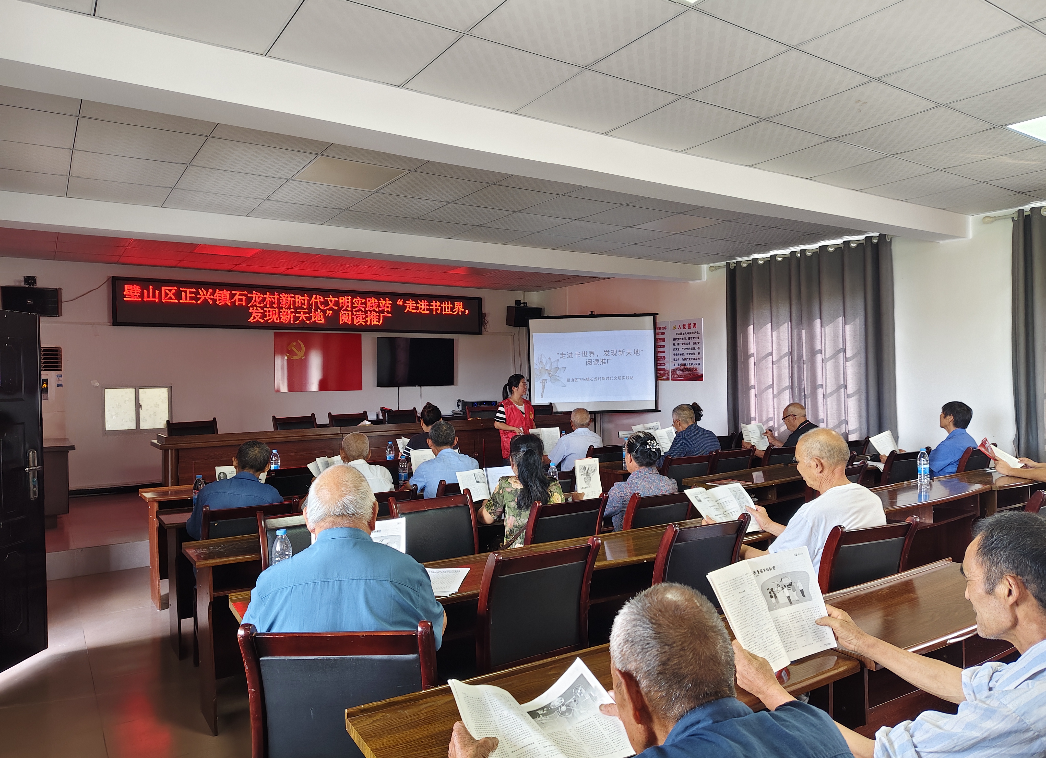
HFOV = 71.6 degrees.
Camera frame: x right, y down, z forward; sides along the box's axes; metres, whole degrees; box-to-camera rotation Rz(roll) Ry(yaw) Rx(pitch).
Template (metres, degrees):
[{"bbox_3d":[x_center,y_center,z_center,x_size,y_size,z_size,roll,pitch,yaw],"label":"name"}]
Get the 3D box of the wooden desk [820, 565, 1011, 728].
[{"bbox_3d":[1.311,1.084,2.357,1.200,0.770,0.400,-1,0,-34],"label":"wooden desk"}]

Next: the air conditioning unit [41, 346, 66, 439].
[{"bbox_3d":[-5.241,0.501,7.833,0.500,1.707,0.320,-1,0,-34],"label":"air conditioning unit"}]

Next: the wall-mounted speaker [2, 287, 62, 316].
[{"bbox_3d":[-5.283,-0.831,7.789,0.530,0.290,0.280,-1,0,-27],"label":"wall-mounted speaker"}]

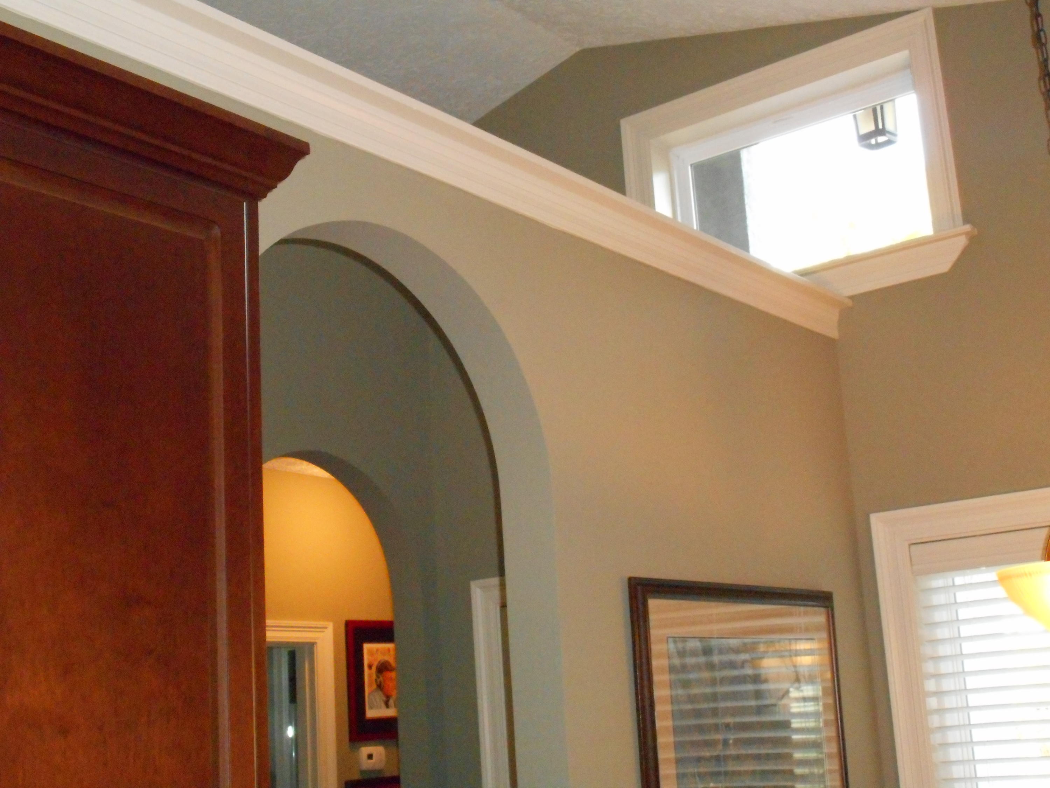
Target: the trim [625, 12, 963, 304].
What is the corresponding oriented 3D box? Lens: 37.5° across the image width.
[{"bbox_3d":[0.722,-0.554,4.226,0.974,0.690,0.135,-14,-17,36],"label":"trim"}]

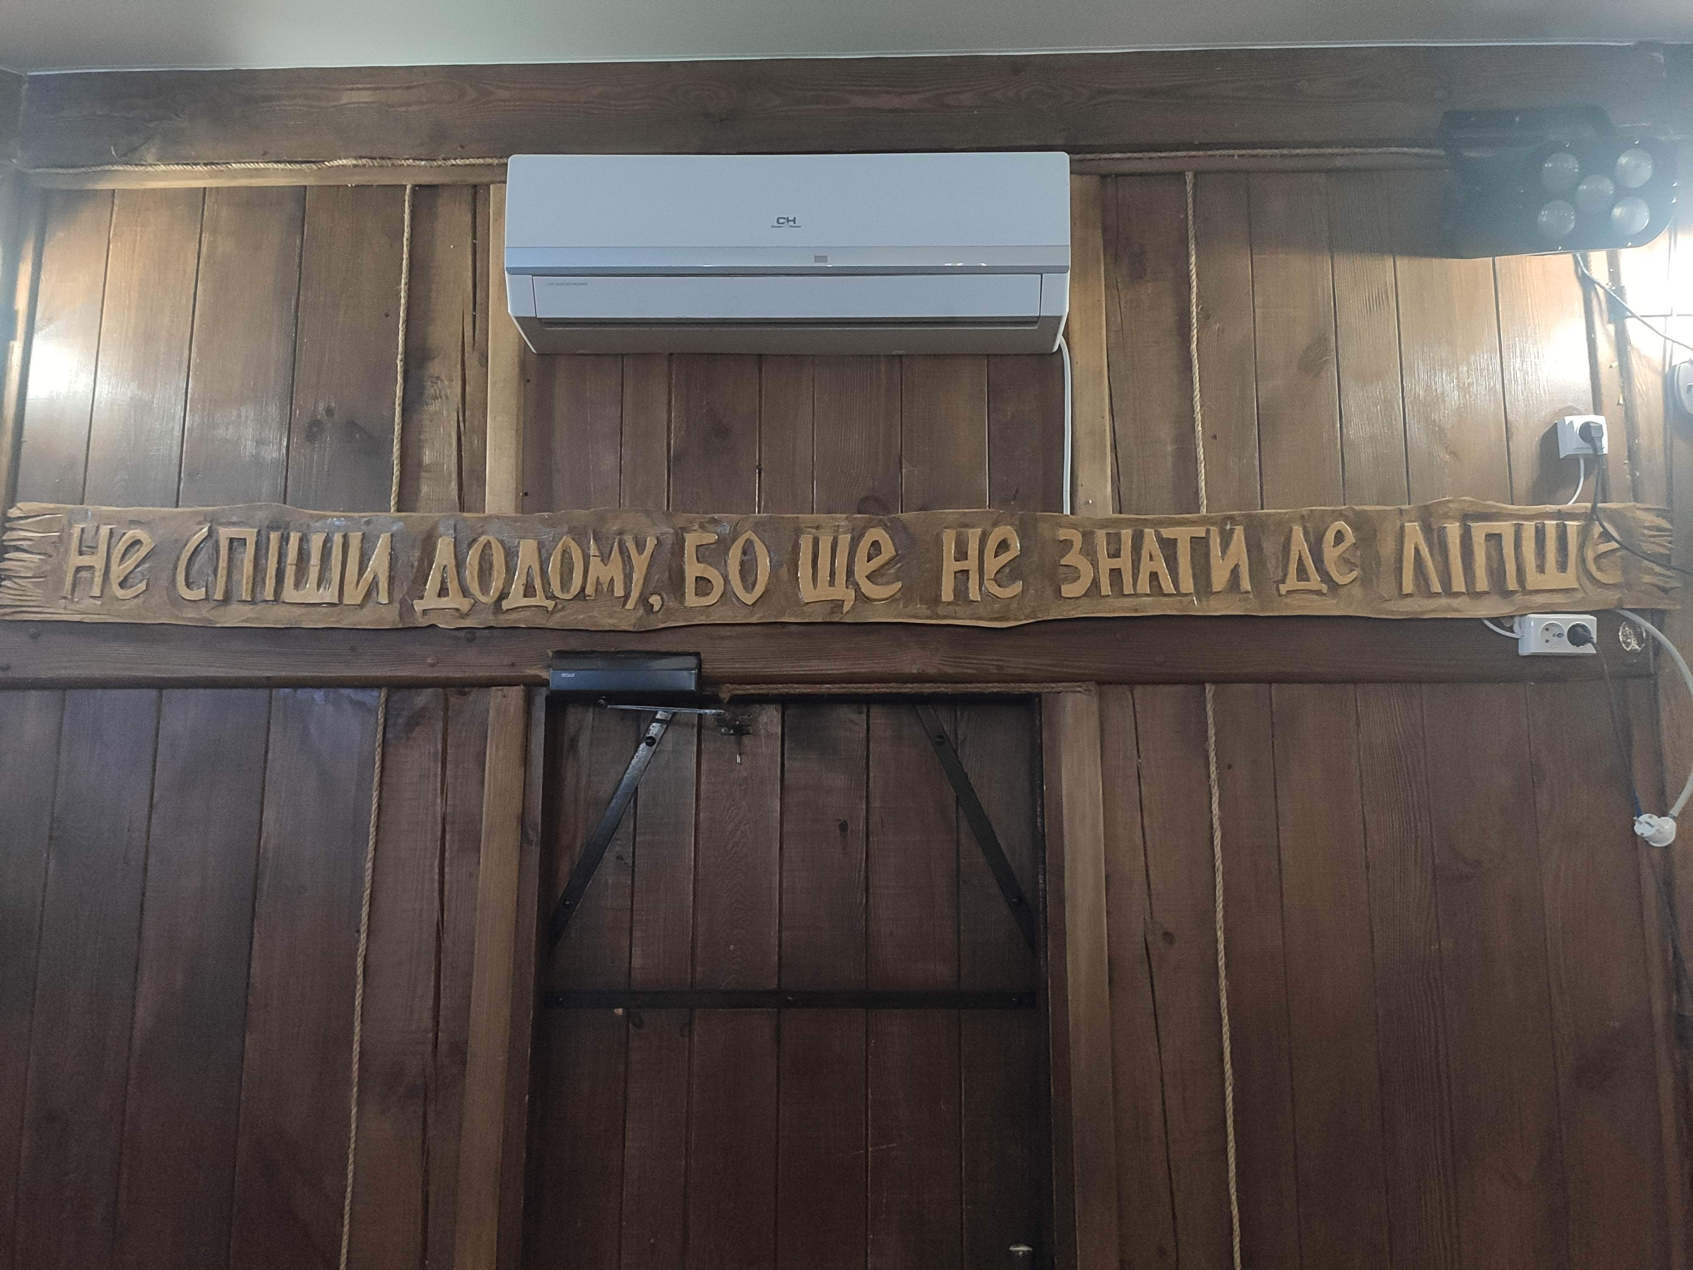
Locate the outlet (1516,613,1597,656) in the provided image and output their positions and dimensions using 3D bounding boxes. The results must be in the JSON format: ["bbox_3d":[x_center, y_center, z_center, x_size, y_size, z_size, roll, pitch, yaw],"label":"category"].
[{"bbox_3d":[1.167,0.003,2.086,0.104,0.062,0.042,0,-9,2],"label":"outlet"}]

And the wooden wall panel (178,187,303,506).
[{"bbox_3d":[-1.095,-0.528,2.323,0.192,0.611,0.020,0,-9,2],"label":"wooden wall panel"}]

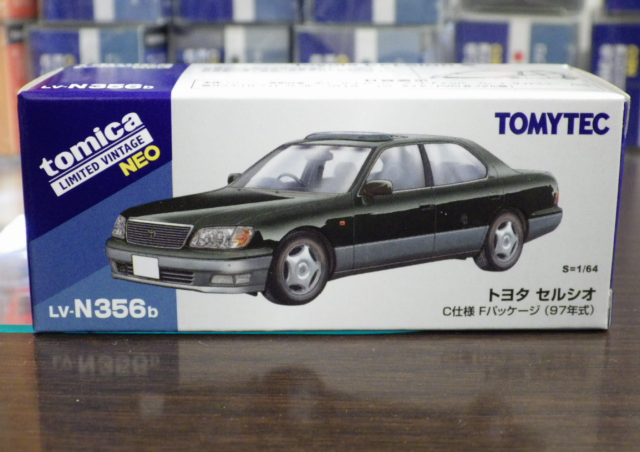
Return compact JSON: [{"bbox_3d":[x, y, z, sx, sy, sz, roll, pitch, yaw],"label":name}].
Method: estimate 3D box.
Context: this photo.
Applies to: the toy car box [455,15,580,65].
[{"bbox_3d":[0.073,-0.061,0.412,0.042,0.043,0.104,3,16,9],"label":"toy car box"}]

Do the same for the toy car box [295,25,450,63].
[{"bbox_3d":[0.018,-0.055,0.394,0.041,0.042,0.104,2,16,6],"label":"toy car box"}]

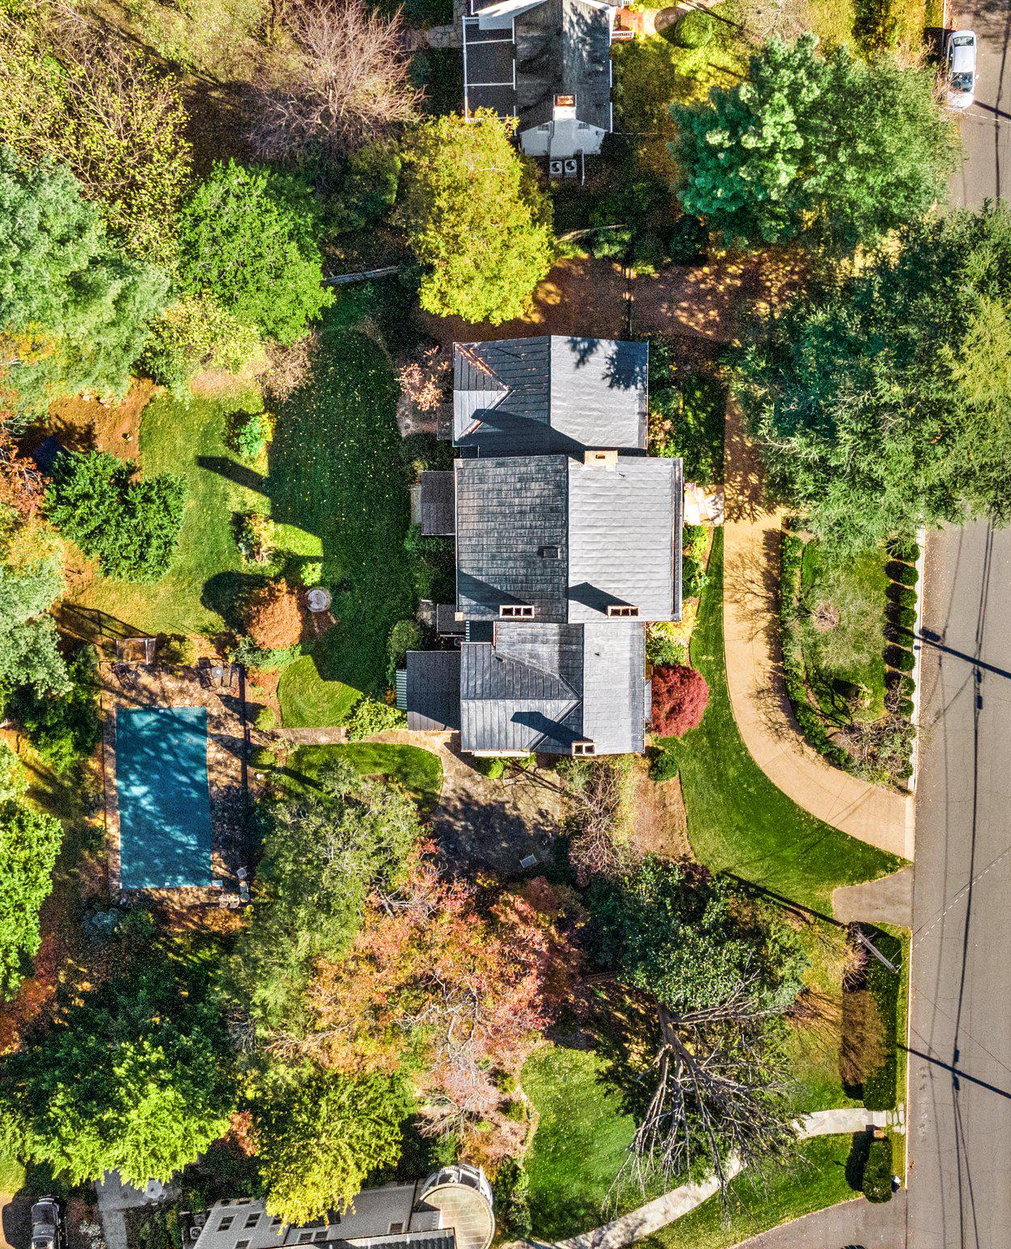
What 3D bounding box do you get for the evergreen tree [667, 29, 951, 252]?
[{"bbox_3d":[17.196,-26.573,65.590,15.300,17.000,10.440,0,94,1],"label":"evergreen tree"}]

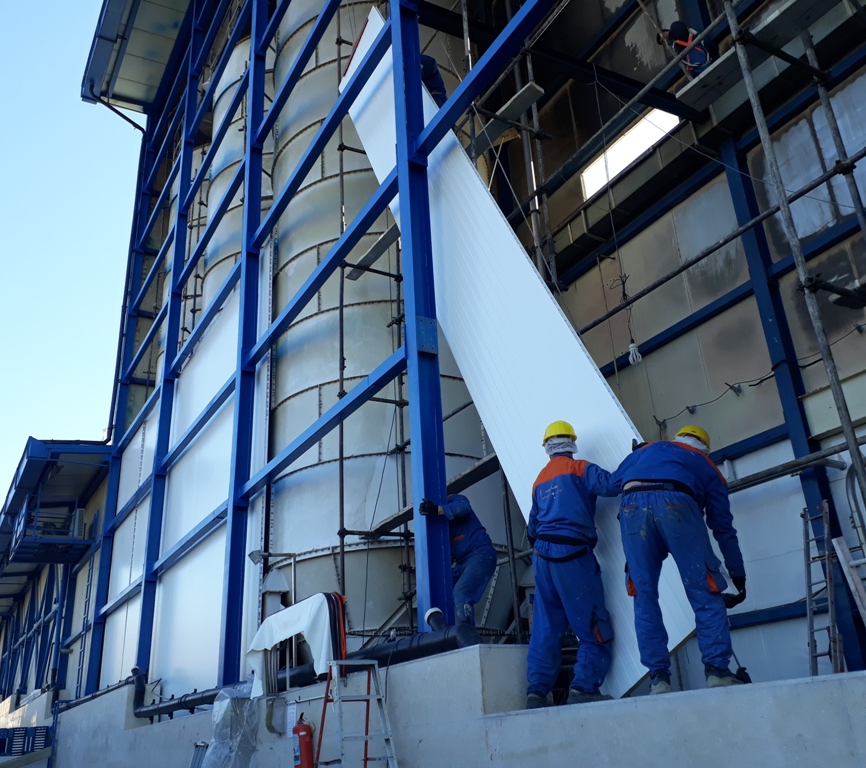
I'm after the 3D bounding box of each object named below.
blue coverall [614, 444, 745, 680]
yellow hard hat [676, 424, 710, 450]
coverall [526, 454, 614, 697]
[{"bbox_3d":[1.388,0.900,4.407,0.700,1.310,0.650,-15,-27,24],"label":"blue coverall"},{"bbox_3d":[1.579,0.337,4.877,0.220,0.155,0.275,15,-22,31],"label":"yellow hard hat"},{"bbox_3d":[0.838,1.168,4.971,0.600,1.430,0.500,-17,-28,27],"label":"coverall"}]

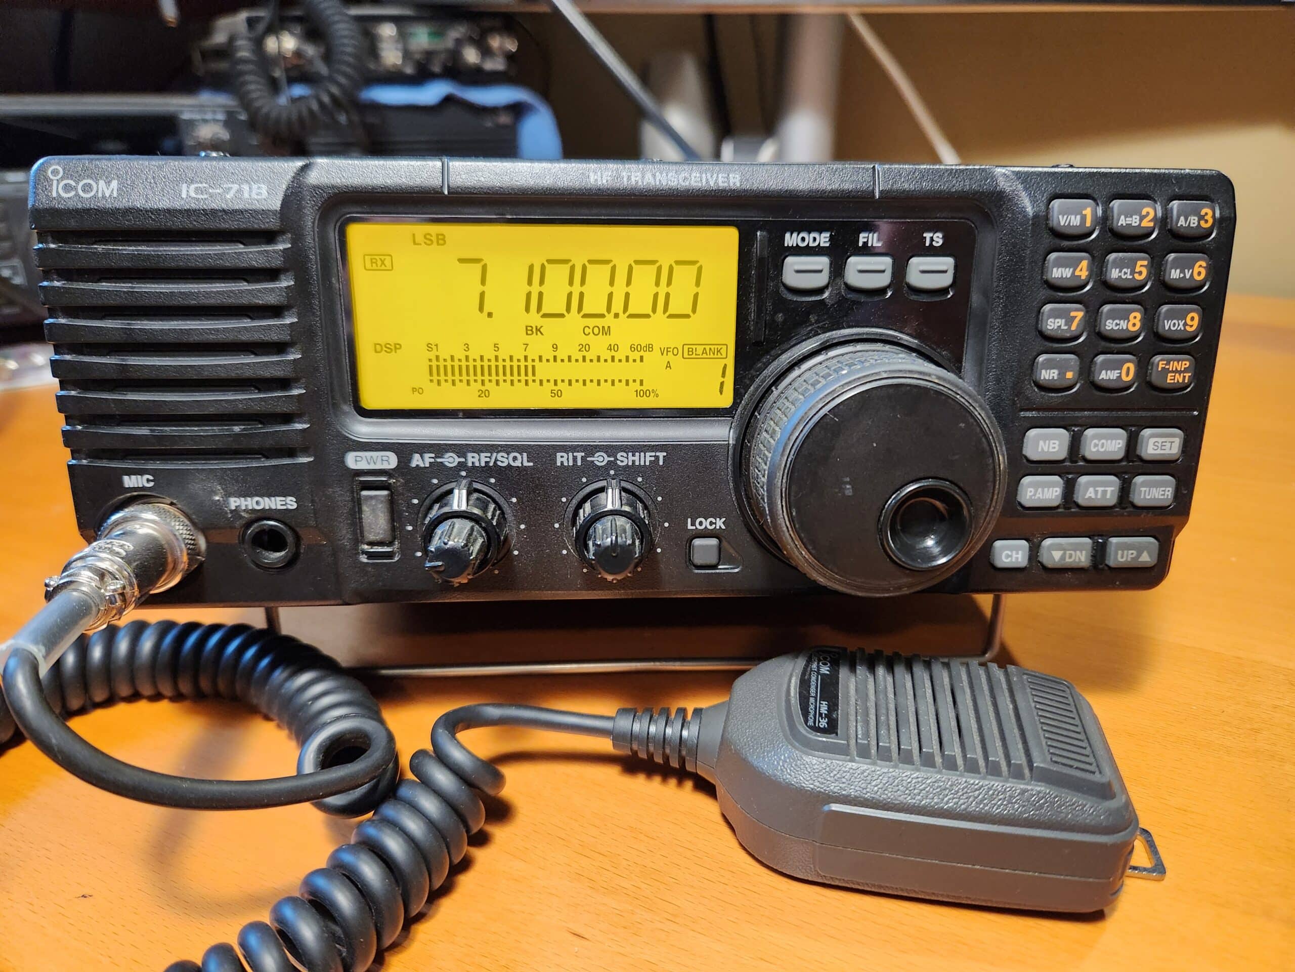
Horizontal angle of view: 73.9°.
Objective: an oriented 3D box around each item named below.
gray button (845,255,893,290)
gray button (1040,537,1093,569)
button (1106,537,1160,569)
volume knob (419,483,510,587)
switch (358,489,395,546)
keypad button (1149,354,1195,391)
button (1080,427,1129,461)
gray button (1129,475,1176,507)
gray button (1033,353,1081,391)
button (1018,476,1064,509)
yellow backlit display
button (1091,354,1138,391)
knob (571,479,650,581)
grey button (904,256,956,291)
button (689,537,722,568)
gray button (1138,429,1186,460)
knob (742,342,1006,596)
[{"bbox_3d":[0.045,-0.043,0.176,0.009,0.007,0.004,-1,13,-5],"label":"gray button"},{"bbox_3d":[0.096,0.015,0.197,0.011,0.007,0.004,-1,13,-5],"label":"gray button"},{"bbox_3d":[0.111,0.015,0.197,0.011,0.007,0.003,-1,14,-3],"label":"button"},{"bbox_3d":[-0.038,0.011,0.173,0.018,0.019,0.021,-1,14,-3],"label":"volume knob"},{"bbox_3d":[-0.056,0.006,0.181,0.006,0.012,0.005,-1,13,-5],"label":"switch"},{"bbox_3d":[0.112,-0.024,0.185,0.009,0.007,0.003,-1,14,-3],"label":"keypad button"},{"bbox_3d":[0.099,-0.009,0.188,0.009,0.007,0.004,-1,13,-5],"label":"button"},{"bbox_3d":[0.112,0.001,0.192,0.008,0.007,0.004,-1,13,-5],"label":"gray button"},{"bbox_3d":[0.087,-0.024,0.184,0.009,0.008,0.004,-1,13,-5],"label":"gray button"},{"bbox_3d":[0.086,0.001,0.189,0.009,0.007,0.003,-1,14,-3],"label":"button"},{"bbox_3d":[-0.021,-0.035,0.178,0.078,0.037,0.004,-1,14,-3],"label":"yellow backlit display"},{"bbox_3d":[0.100,-0.024,0.185,0.008,0.008,0.004,-1,13,-5],"label":"button"},{"bbox_3d":[-0.007,0.010,0.174,0.016,0.017,0.021,-1,13,-5],"label":"knob"},{"bbox_3d":[0.058,-0.043,0.177,0.009,0.007,0.004,-1,13,-5],"label":"grey button"},{"bbox_3d":[0.013,0.014,0.189,0.006,0.006,0.003,-1,14,-3],"label":"button"},{"bbox_3d":[0.112,-0.009,0.188,0.009,0.007,0.003,-1,14,-3],"label":"gray button"},{"bbox_3d":[0.045,-0.003,0.174,0.049,0.049,0.021,-1,14,-3],"label":"knob"}]

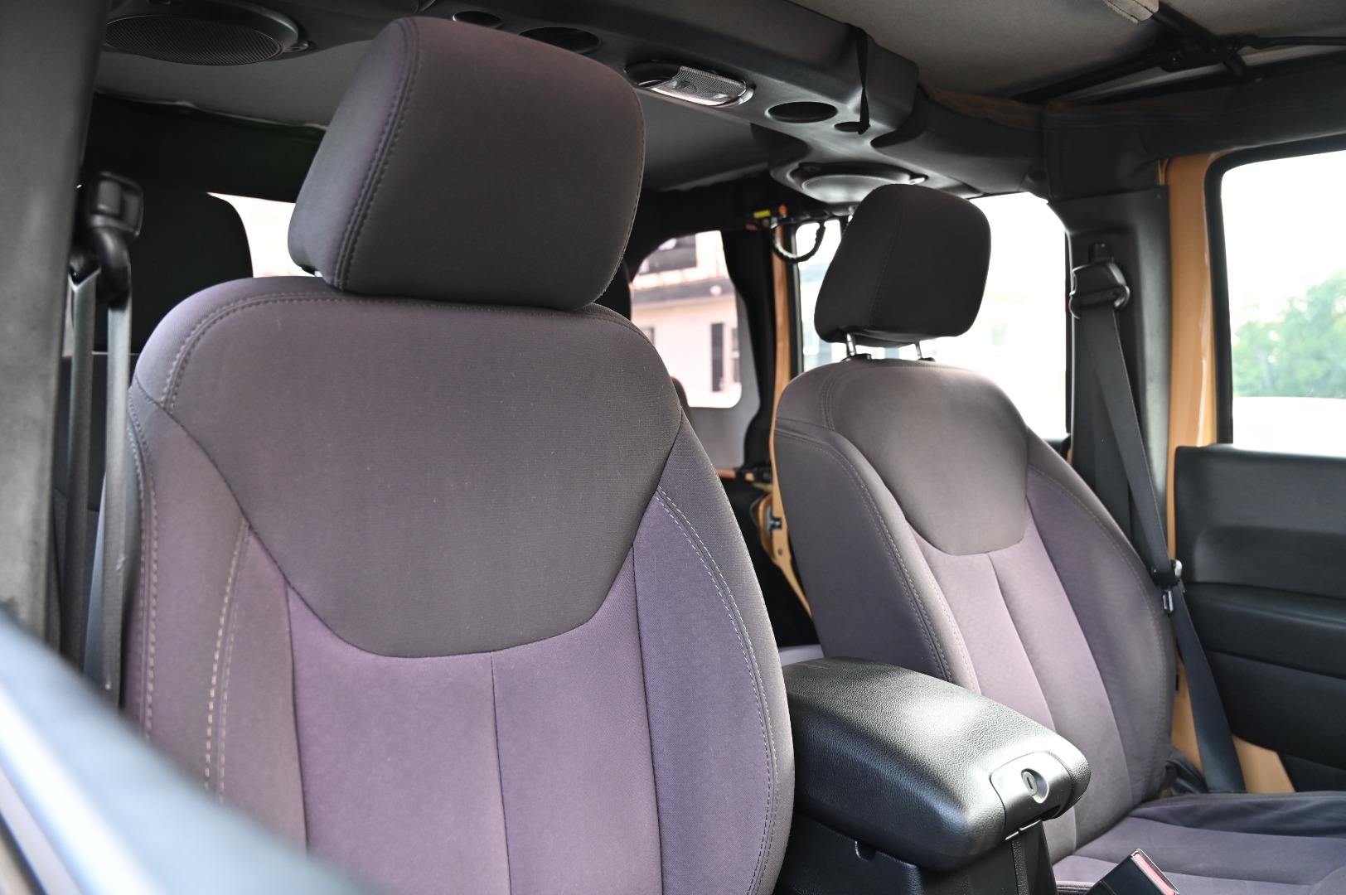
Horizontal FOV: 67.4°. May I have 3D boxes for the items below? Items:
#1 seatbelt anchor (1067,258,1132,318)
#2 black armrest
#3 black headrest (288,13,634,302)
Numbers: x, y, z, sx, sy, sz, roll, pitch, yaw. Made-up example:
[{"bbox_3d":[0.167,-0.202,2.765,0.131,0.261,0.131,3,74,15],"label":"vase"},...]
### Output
[{"bbox_3d":[0.567,-0.213,1.340,0.035,0.080,0.075,0,1,-38],"label":"seatbelt anchor"},{"bbox_3d":[0.198,0.261,0.885,0.215,0.095,0.285,0,4,-38],"label":"black armrest"},{"bbox_3d":[-0.156,-0.216,0.783,0.255,0.200,0.130,0,21,-38],"label":"black headrest"}]

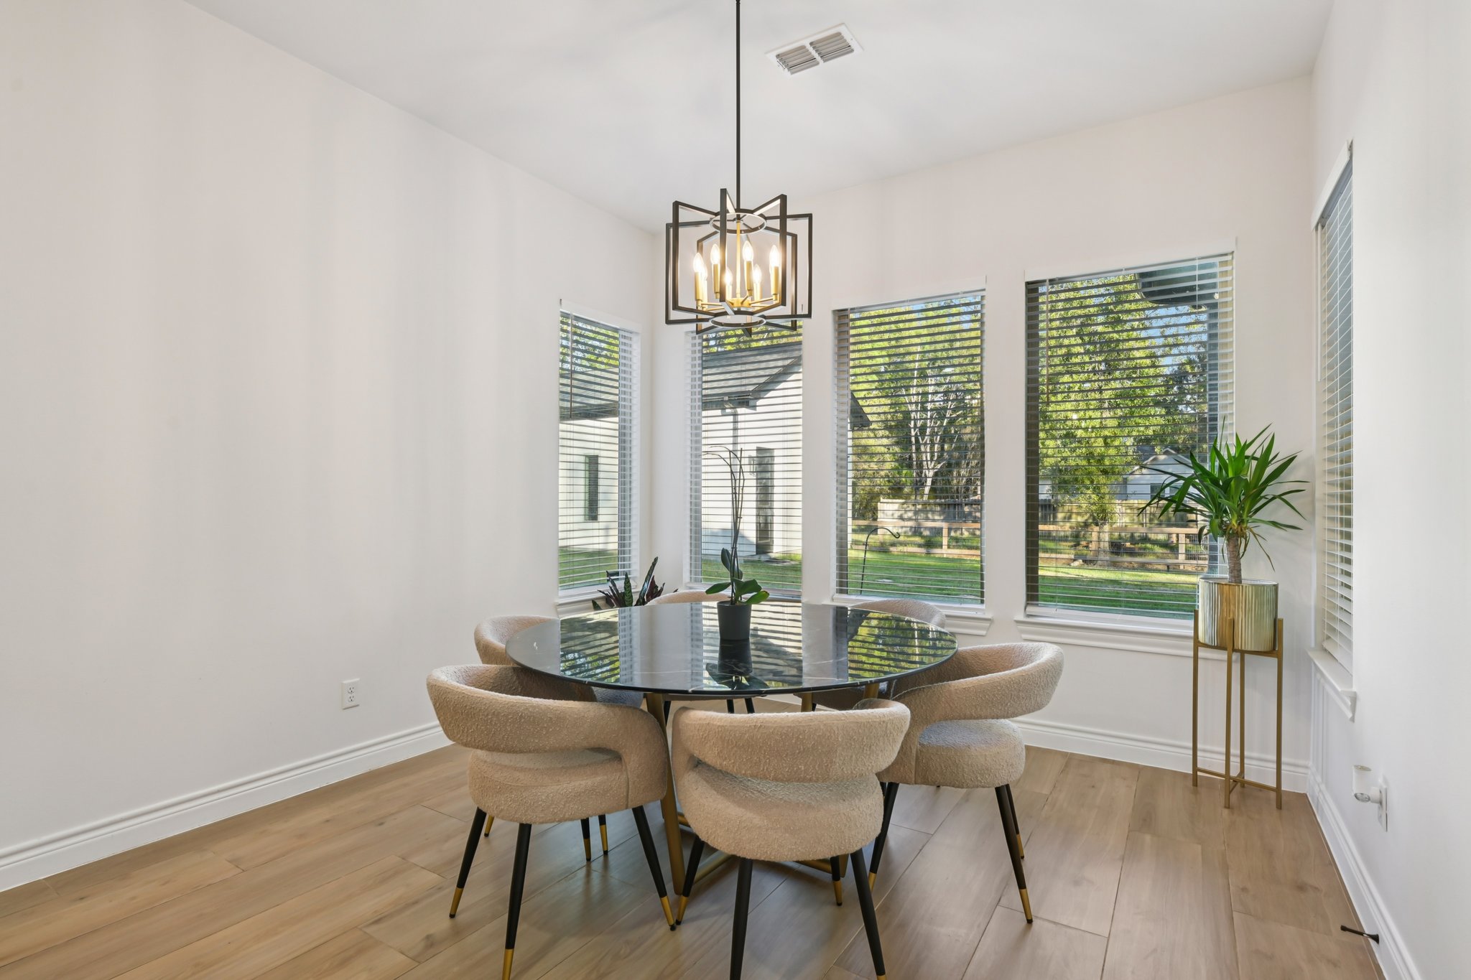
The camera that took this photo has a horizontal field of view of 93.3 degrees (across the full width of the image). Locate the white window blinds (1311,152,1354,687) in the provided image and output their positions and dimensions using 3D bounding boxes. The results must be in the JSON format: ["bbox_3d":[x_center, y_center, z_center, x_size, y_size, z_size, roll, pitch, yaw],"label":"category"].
[{"bbox_3d":[2.178,-0.236,2.504,0.075,1.755,0.730,0,0,33],"label":"white window blinds"}]

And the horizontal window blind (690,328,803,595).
[{"bbox_3d":[0.058,-0.218,4.442,0.860,1.710,0.060,0,-1,31],"label":"horizontal window blind"}]

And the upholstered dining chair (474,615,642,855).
[{"bbox_3d":[-0.683,0.888,2.689,0.608,0.750,0.590,0,-1,8],"label":"upholstered dining chair"}]

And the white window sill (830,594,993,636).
[{"bbox_3d":[0.938,0.703,3.856,0.953,0.114,0.080,0,-1,31],"label":"white window sill"}]

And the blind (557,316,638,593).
[{"bbox_3d":[-0.864,-0.227,4.379,0.060,1.705,0.700,0,-1,33],"label":"blind"}]

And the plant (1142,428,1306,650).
[{"bbox_3d":[2.050,0.208,2.904,0.570,0.910,0.500,0,-1,36],"label":"plant"}]

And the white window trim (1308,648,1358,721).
[{"bbox_3d":[2.132,0.690,2.476,0.080,0.115,0.800,0,-1,33],"label":"white window trim"}]

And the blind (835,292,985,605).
[{"bbox_3d":[0.961,-0.221,3.892,0.860,1.705,0.060,0,-1,31],"label":"blind"}]

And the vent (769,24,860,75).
[{"bbox_3d":[0.321,-1.772,2.819,0.346,0.018,0.195,0,-1,33],"label":"vent"}]

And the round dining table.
[{"bbox_3d":[-0.008,0.886,2.467,1.510,0.756,1.510,0,-1,33],"label":"round dining table"}]

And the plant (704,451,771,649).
[{"bbox_3d":[0.010,0.180,2.371,0.225,0.655,0.200,0,-1,0],"label":"plant"}]

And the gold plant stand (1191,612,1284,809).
[{"bbox_3d":[2.088,0.902,2.899,0.232,0.762,0.232,0,-1,3],"label":"gold plant stand"}]

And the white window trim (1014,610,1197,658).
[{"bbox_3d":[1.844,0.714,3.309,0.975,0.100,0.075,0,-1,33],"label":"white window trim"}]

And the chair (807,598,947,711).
[{"bbox_3d":[0.609,0.900,3.016,0.608,0.750,0.590,1,-1,-40],"label":"chair"}]

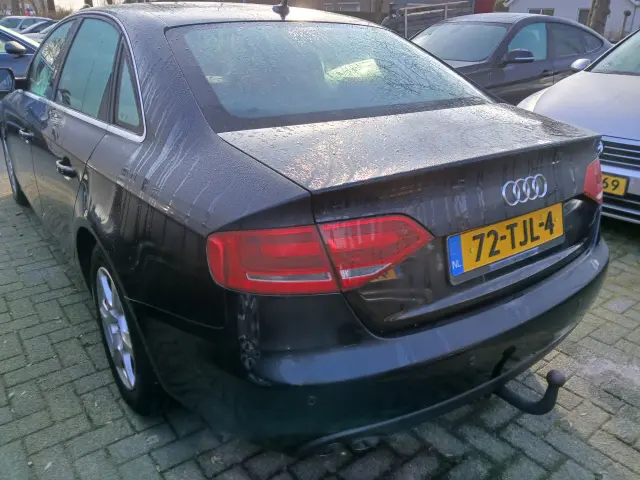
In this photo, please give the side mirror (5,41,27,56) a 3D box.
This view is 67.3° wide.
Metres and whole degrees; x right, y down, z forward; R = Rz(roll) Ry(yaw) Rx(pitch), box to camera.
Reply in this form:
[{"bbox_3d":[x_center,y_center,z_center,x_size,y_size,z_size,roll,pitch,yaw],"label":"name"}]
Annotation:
[{"bbox_3d":[-3.231,-2.032,5.100,0.180,0.155,0.230,-7,24,-18],"label":"side mirror"}]

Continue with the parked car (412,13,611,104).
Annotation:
[{"bbox_3d":[2.172,-2.186,6.508,4.780,1.490,1.830,-15,28,-33],"label":"parked car"}]

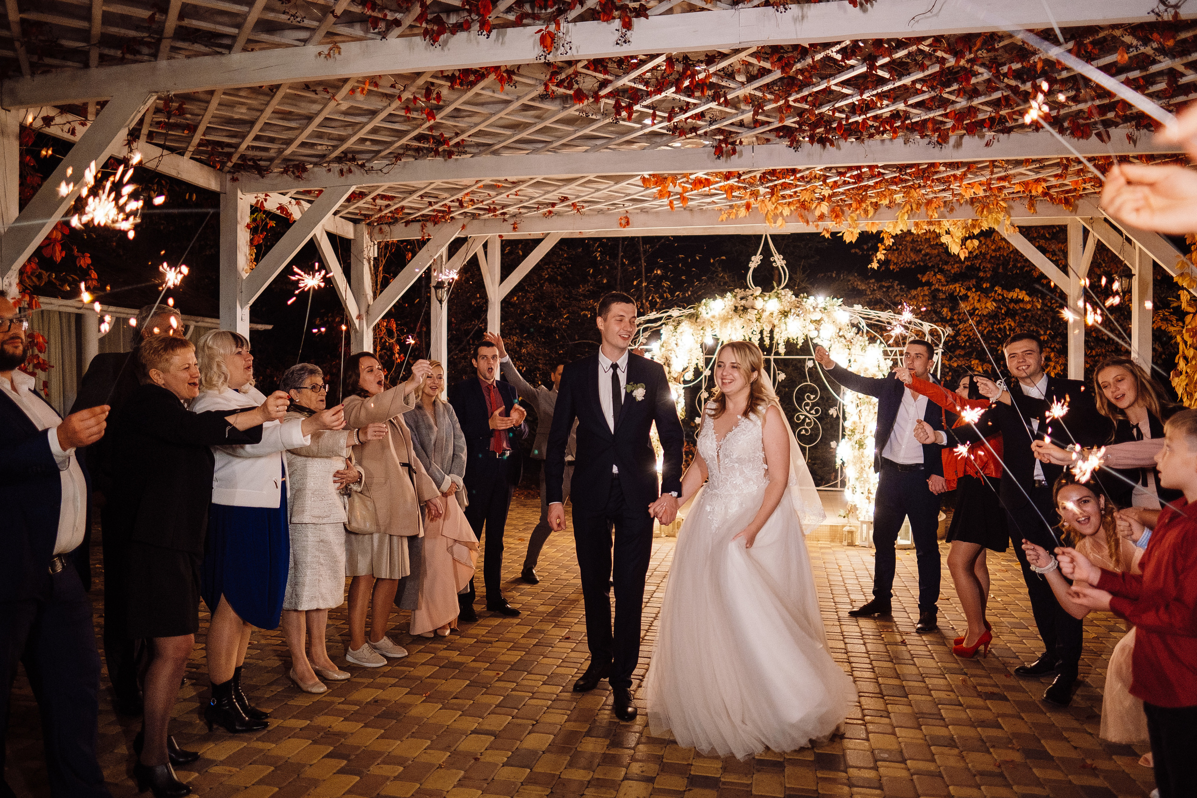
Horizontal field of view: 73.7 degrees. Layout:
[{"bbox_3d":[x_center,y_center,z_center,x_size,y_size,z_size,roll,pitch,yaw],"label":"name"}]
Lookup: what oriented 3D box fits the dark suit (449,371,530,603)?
[{"bbox_3d":[-0.715,0.591,5.176,0.530,1.500,0.380,0,0,-22],"label":"dark suit"}]

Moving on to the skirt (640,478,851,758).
[{"bbox_3d":[0.674,0.891,3.547,0.920,1.030,0.880,0,0,12],"label":"skirt"}]

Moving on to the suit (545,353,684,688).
[{"bbox_3d":[0.070,0.555,3.780,0.660,1.550,0.420,0,0,2],"label":"suit"}]

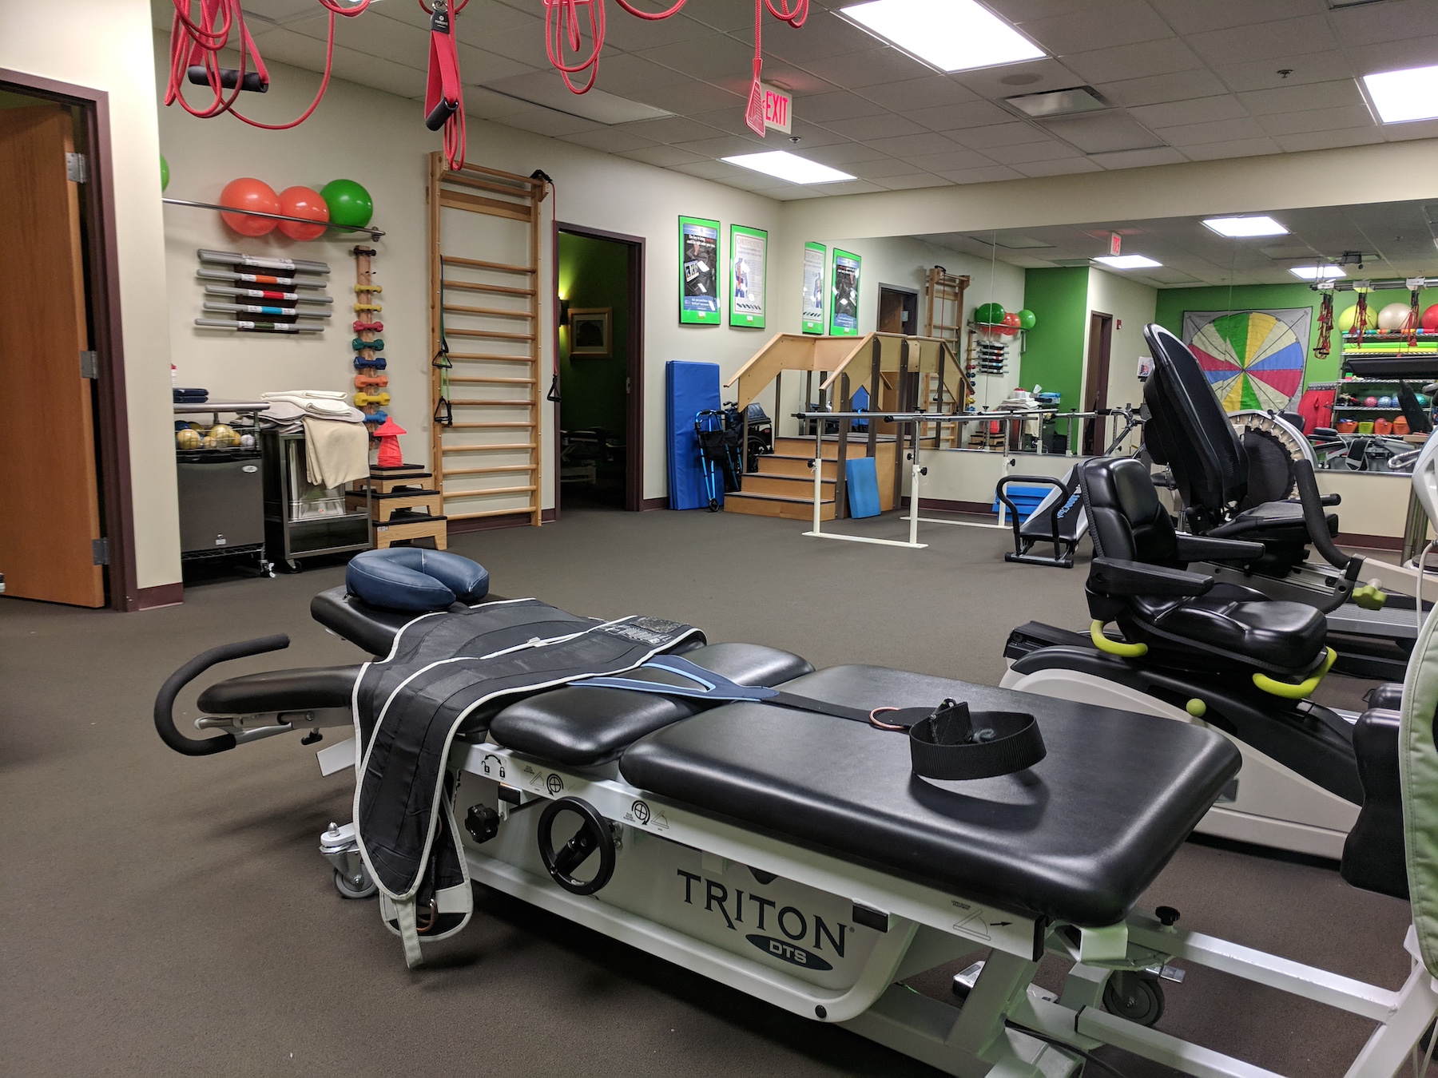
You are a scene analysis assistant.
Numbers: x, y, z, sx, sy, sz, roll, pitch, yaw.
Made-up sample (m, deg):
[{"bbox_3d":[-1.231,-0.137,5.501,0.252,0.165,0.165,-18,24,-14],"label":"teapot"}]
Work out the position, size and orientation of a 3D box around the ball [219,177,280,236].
[{"bbox_3d":[-2.501,-1.770,5.767,0.303,0.303,0.303,7,10,36],"label":"ball"}]

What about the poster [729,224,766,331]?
[{"bbox_3d":[0.272,-2.349,9.720,0.025,0.880,0.570,7,10,35],"label":"poster"}]

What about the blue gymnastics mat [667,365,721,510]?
[{"bbox_3d":[-0.200,-0.880,9.239,0.100,1.220,0.630,3,8,36],"label":"blue gymnastics mat"}]

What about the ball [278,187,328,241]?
[{"bbox_3d":[-2.297,-1.789,5.944,0.290,0.290,0.290,7,10,35],"label":"ball"}]

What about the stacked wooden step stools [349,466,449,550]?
[{"bbox_3d":[-2.013,-0.181,6.589,0.455,0.505,0.510,7,10,35],"label":"stacked wooden step stools"}]

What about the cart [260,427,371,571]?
[{"bbox_3d":[-2.241,-0.226,5.909,0.370,0.755,0.570,6,10,32],"label":"cart"}]

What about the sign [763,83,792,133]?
[{"bbox_3d":[0.302,-2.410,6.037,0.050,0.230,0.320,7,10,35],"label":"sign"}]

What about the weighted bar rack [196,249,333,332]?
[{"bbox_3d":[-2.476,-1.344,5.902,0.130,0.410,0.820,7,10,35],"label":"weighted bar rack"}]

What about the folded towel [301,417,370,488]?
[{"bbox_3d":[-2.097,-0.470,5.939,0.370,0.390,0.160,-6,11,-43],"label":"folded towel"}]

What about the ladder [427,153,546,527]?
[{"bbox_3d":[-1.539,-1.254,7.308,0.170,2.450,0.950,7,10,36],"label":"ladder"}]

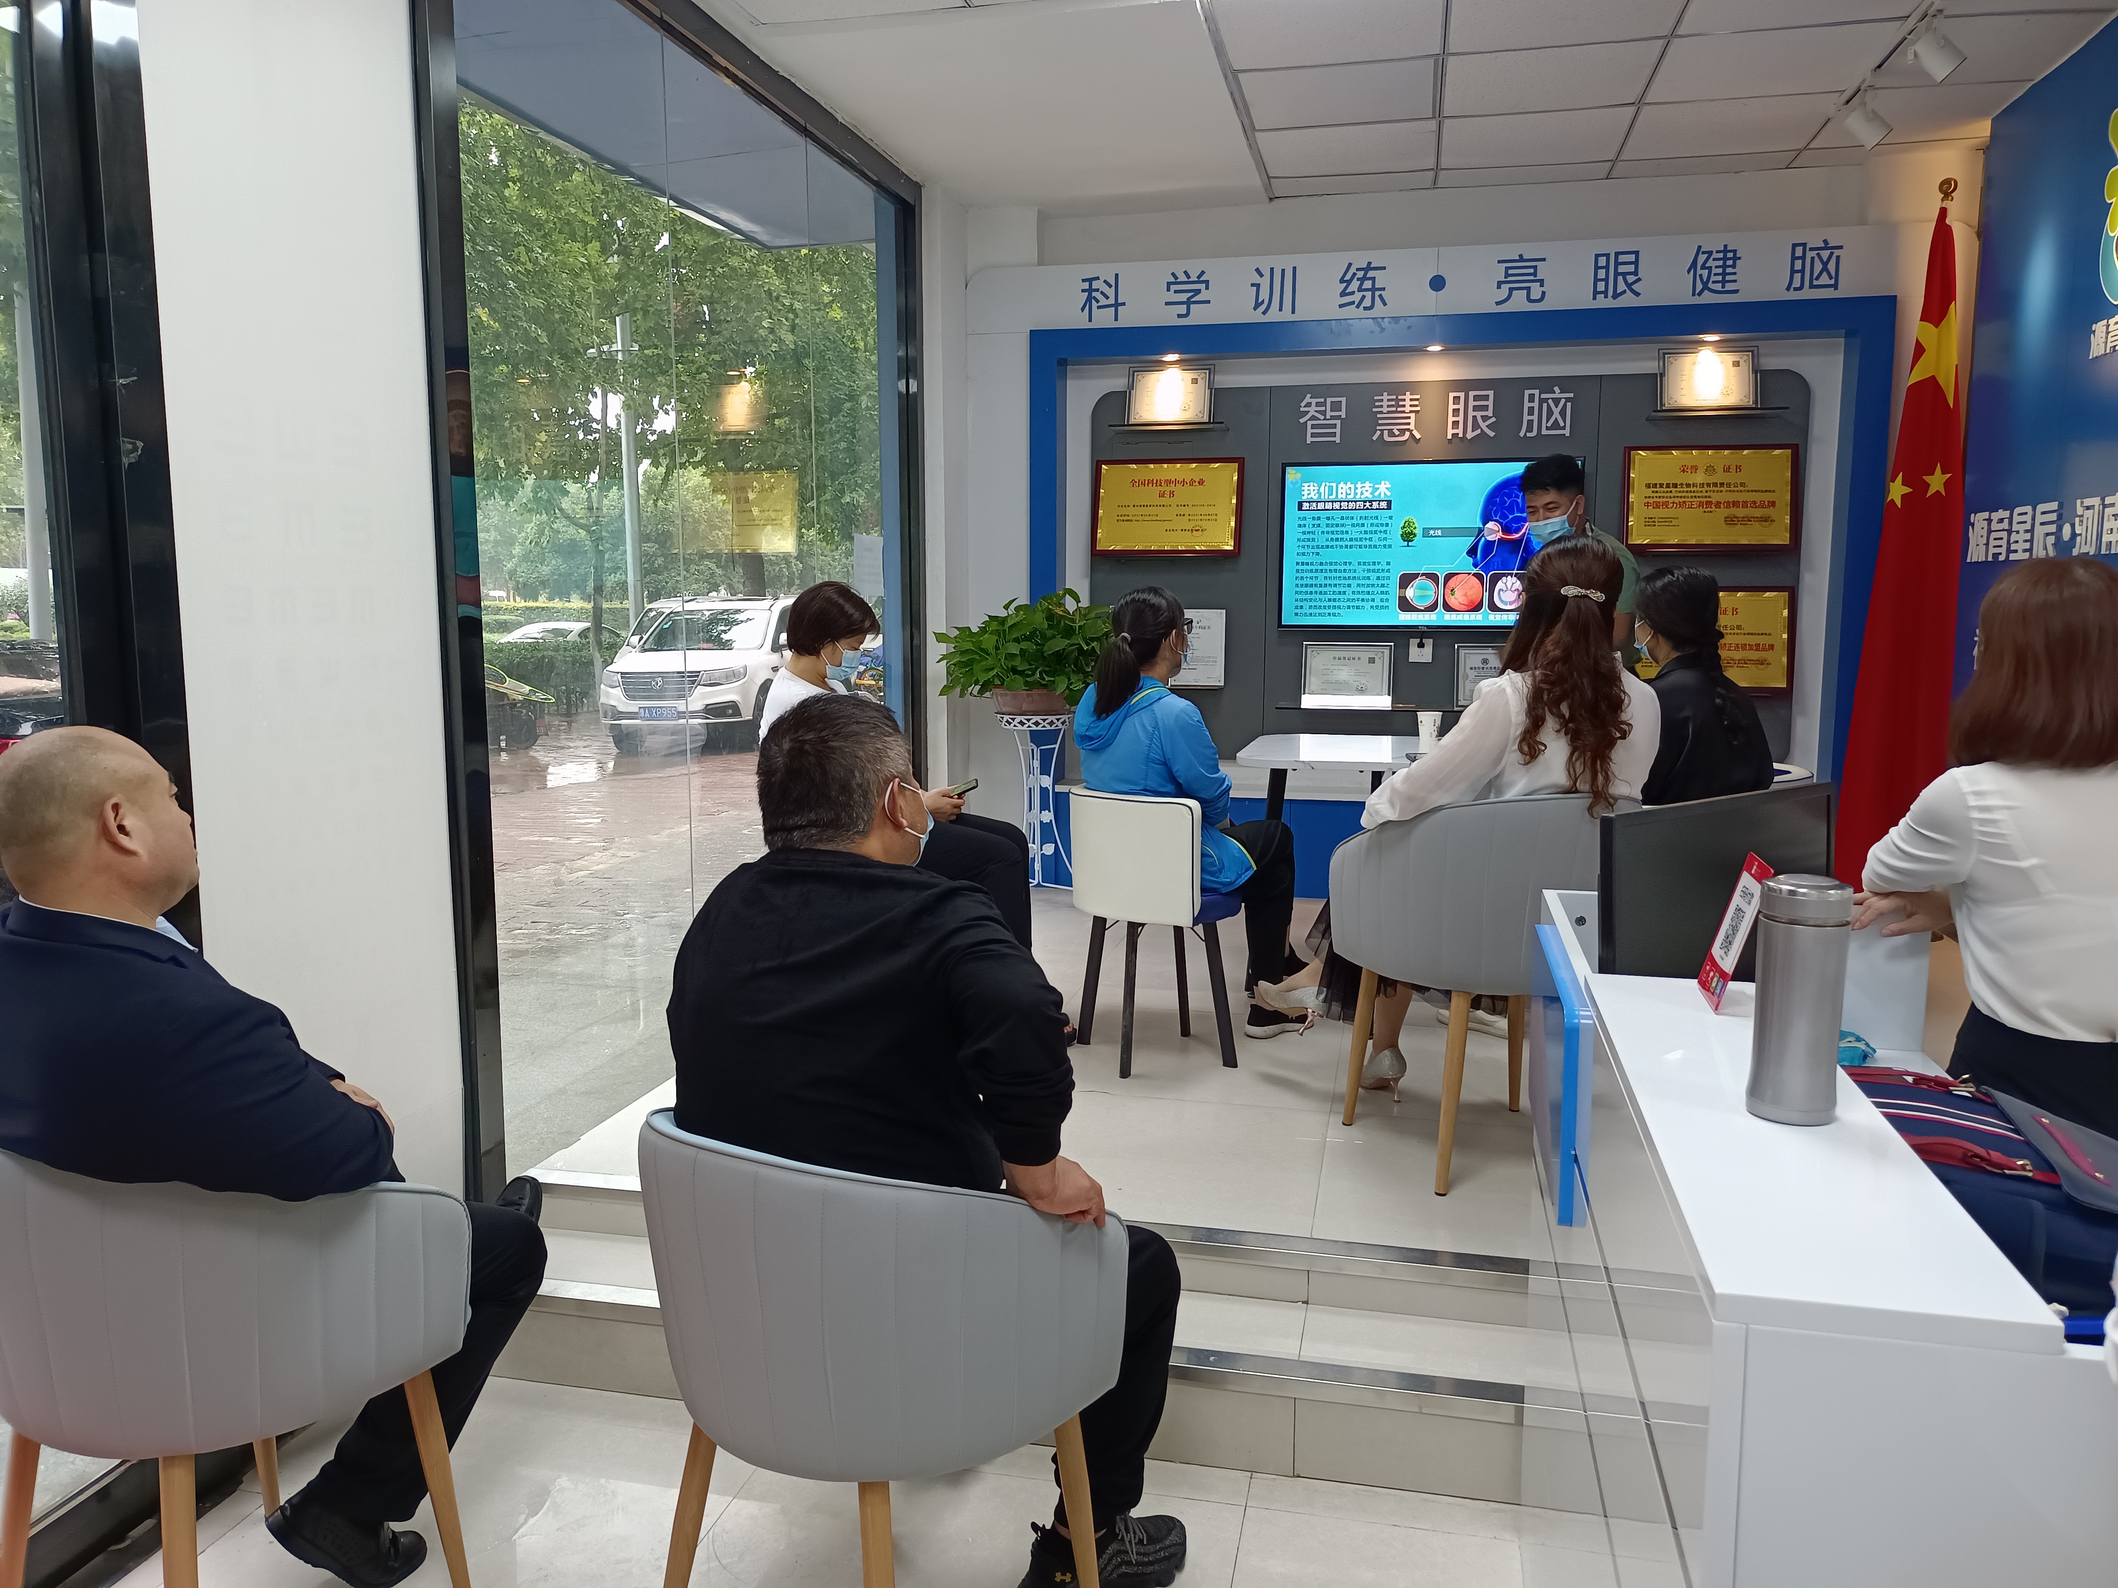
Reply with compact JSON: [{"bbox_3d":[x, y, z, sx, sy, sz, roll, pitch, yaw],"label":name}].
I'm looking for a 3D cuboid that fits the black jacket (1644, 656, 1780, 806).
[{"bbox_3d":[1.689,-0.077,4.015,0.430,0.560,0.370,-5,9,-32],"label":"black jacket"}]

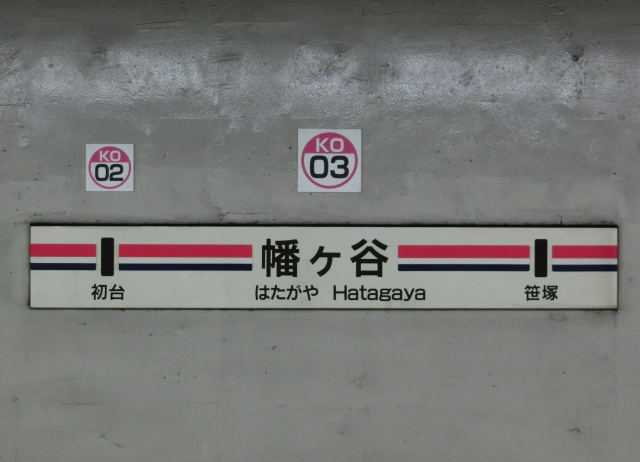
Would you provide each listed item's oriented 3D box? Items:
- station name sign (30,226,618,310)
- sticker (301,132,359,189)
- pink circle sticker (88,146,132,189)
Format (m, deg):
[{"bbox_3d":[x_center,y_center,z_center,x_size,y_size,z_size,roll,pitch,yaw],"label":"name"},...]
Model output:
[{"bbox_3d":[0.016,0.149,5.301,2.404,0.340,0.030,0,0,-2],"label":"station name sign"},{"bbox_3d":[0.039,-0.290,5.316,0.238,0.238,0.004,0,0,-2],"label":"sticker"},{"bbox_3d":[-0.856,-0.259,5.287,0.180,0.180,0.004,0,0,-2],"label":"pink circle sticker"}]

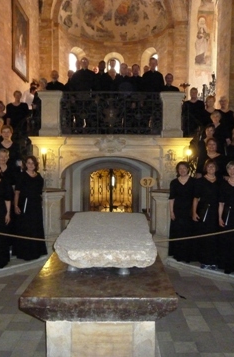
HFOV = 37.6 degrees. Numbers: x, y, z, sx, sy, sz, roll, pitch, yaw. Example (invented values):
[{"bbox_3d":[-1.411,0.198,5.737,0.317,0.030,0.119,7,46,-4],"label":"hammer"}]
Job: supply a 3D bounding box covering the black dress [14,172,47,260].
[{"bbox_3d":[-1.414,0.629,5.620,0.540,1.420,0.380,-1,3,-25],"label":"black dress"}]

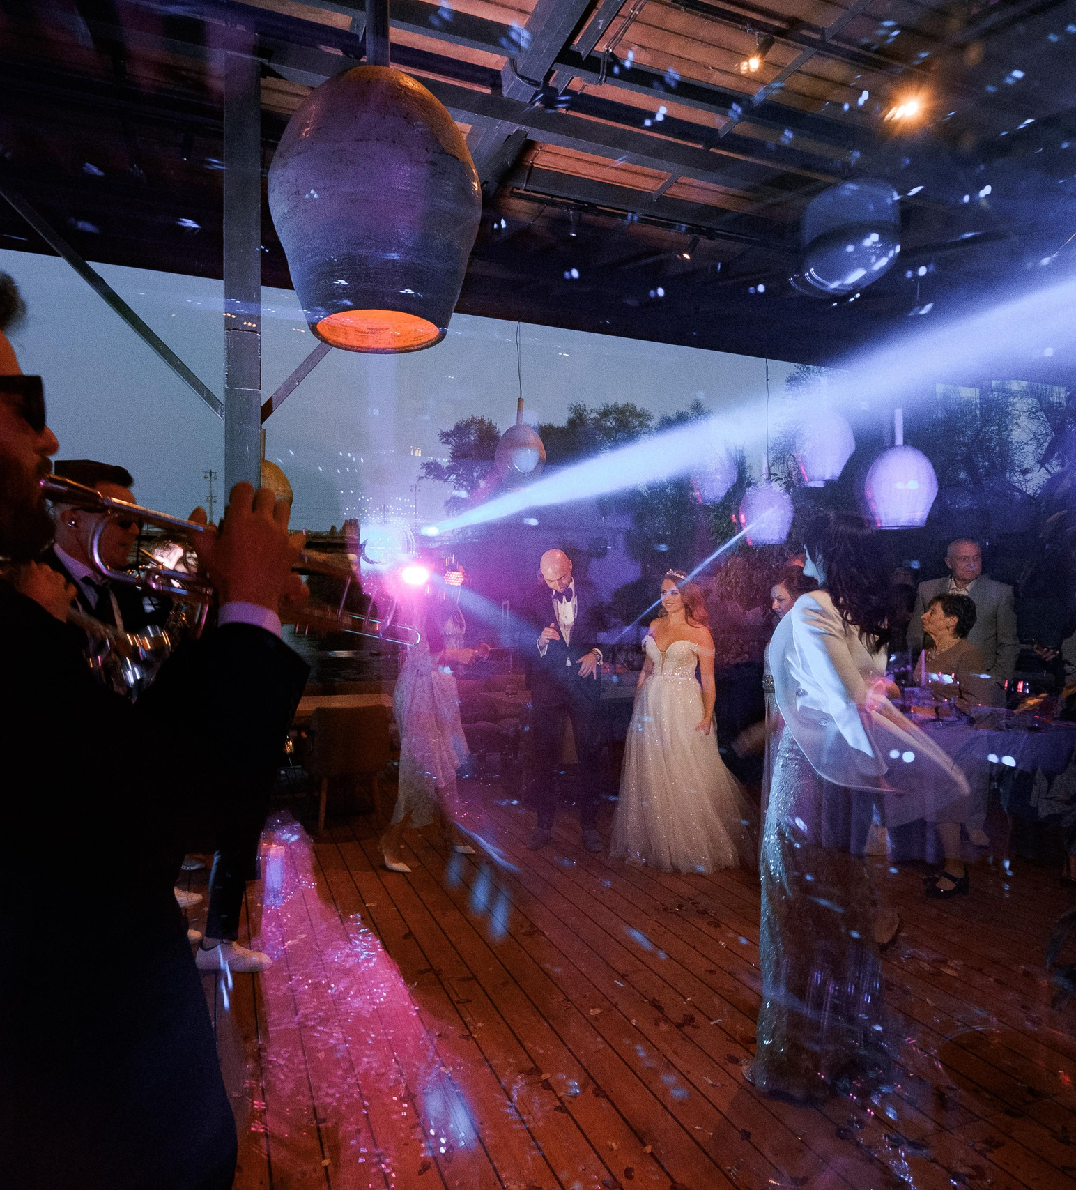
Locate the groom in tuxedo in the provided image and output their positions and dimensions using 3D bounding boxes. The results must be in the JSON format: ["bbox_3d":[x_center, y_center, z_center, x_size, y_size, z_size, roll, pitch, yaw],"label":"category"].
[{"bbox_3d":[0.180,0.610,4.420,0.560,1.760,0.420,0,0,0],"label":"groom in tuxedo"}]

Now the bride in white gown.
[{"bbox_3d":[0.860,0.675,4.360,0.800,1.630,0.850,0,0,30],"label":"bride in white gown"}]

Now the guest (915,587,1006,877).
[{"bbox_3d":[2.150,0.740,3.840,0.400,1.490,0.460,0,0,-22],"label":"guest"}]

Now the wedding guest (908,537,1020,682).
[{"bbox_3d":[2.450,0.590,4.280,0.560,1.770,0.360,0,0,30],"label":"wedding guest"}]

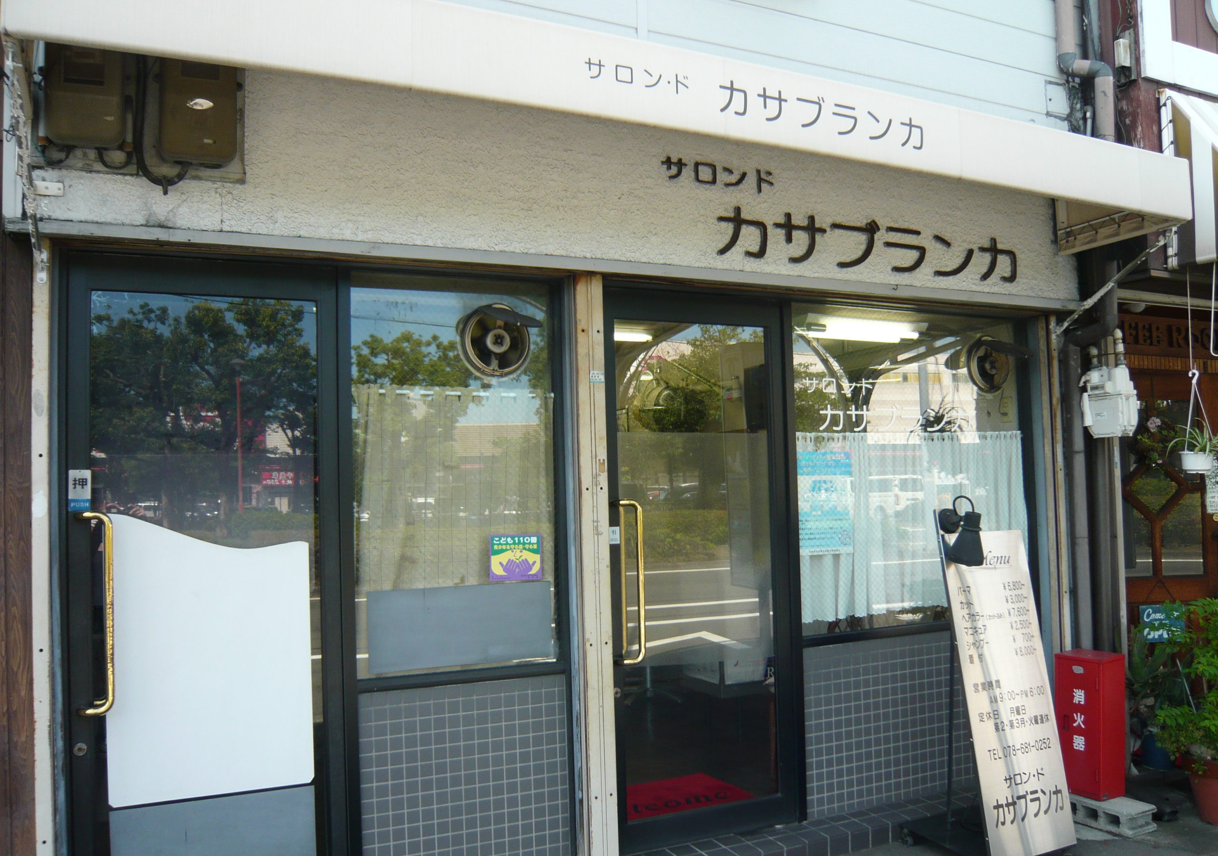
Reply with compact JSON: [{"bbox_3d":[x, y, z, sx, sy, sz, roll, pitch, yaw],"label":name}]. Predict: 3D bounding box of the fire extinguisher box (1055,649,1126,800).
[{"bbox_3d":[2.003,1.228,4.105,0.192,0.565,0.200,2,-3,-35],"label":"fire extinguisher box"}]

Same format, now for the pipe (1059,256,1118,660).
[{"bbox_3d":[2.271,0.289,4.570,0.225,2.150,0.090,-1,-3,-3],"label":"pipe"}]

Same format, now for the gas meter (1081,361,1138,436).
[{"bbox_3d":[2.263,-0.125,4.450,0.145,0.315,0.190,1,-4,-37],"label":"gas meter"}]

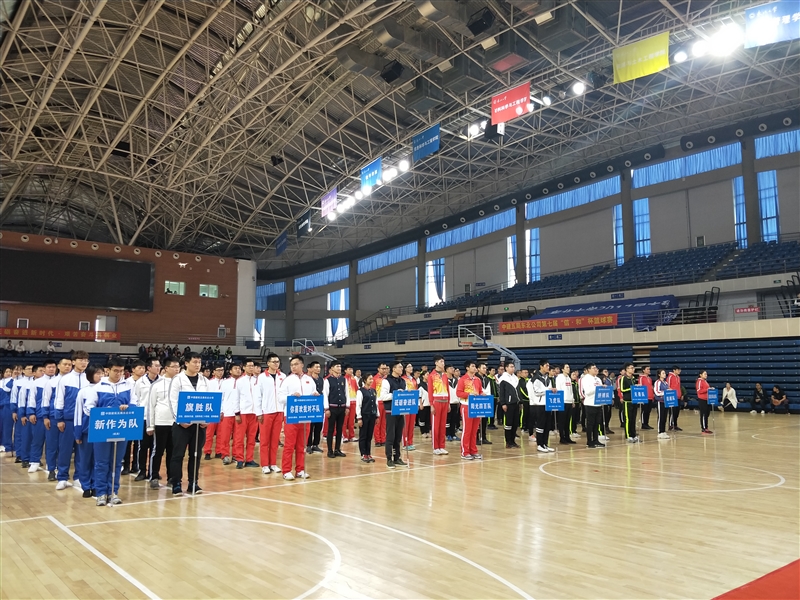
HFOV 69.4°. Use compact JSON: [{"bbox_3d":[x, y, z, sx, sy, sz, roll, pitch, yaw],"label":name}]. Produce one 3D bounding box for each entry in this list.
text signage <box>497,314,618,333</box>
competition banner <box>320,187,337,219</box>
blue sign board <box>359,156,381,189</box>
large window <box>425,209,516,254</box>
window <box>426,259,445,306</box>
[{"bbox_3d":[9.565,1.426,35.200,0.100,0.650,8.200,7,-10,-43],"label":"text signage"},{"bbox_3d":[-5.567,-7.654,45.500,2.150,1.500,0.100,-7,-10,44],"label":"competition banner"},{"bbox_3d":[-2.086,-9.261,42.300,0.100,1.570,2.350,7,-10,-43],"label":"blue sign board"},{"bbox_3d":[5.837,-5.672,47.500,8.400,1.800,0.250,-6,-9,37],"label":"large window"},{"bbox_3d":[2.985,-1.526,49.000,1.900,4.100,0.250,-5,-9,35],"label":"window"}]

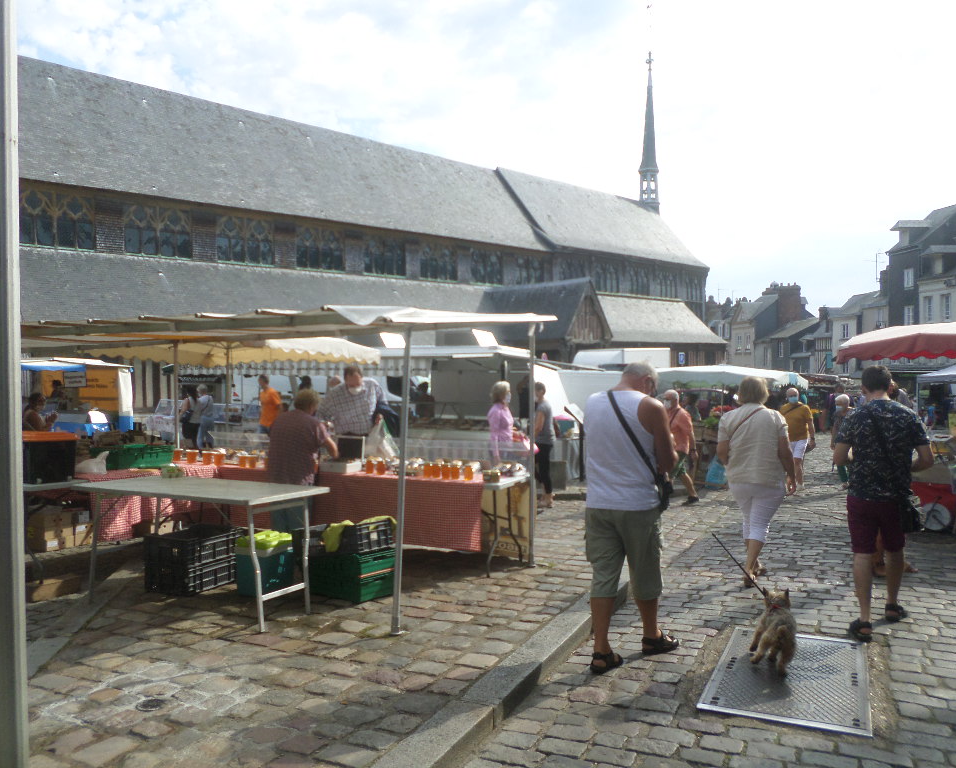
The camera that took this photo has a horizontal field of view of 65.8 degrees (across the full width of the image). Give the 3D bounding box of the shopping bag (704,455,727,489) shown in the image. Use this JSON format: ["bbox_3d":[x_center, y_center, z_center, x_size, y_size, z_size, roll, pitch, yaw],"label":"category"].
[{"bbox_3d":[3.886,1.440,12.100,0.370,0.550,0.250,0,2,15],"label":"shopping bag"}]

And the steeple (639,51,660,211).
[{"bbox_3d":[12.778,-18.780,55.000,1.500,12.000,1.500,-2,2,-44],"label":"steeple"}]

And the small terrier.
[{"bbox_3d":[1.688,1.396,4.234,0.230,0.390,0.500,-1,-1,17],"label":"small terrier"}]

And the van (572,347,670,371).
[{"bbox_3d":[4.957,0.218,27.299,5.500,3.000,2.050,-2,2,-44],"label":"van"}]

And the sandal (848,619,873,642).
[{"bbox_3d":[2.435,1.552,4.711,0.105,0.095,0.275,-1,-1,14],"label":"sandal"}]

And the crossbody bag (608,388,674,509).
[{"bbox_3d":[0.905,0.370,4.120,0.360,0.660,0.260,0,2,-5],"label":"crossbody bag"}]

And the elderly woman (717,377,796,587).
[{"bbox_3d":[2.313,0.801,6.138,0.620,1.680,0.500,-1,-1,24],"label":"elderly woman"}]

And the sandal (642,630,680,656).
[{"bbox_3d":[1.120,1.553,4.471,0.275,0.095,0.105,1,-2,-40],"label":"sandal"}]

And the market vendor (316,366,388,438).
[{"bbox_3d":[-1.217,0.701,7.169,0.660,1.740,0.480,-1,-1,6],"label":"market vendor"}]

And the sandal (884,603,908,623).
[{"bbox_3d":[2.885,1.560,5.081,0.275,0.095,0.105,1,-2,-44],"label":"sandal"}]

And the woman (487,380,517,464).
[{"bbox_3d":[0.258,0.783,8.418,0.380,1.630,0.460,0,-1,-6],"label":"woman"}]

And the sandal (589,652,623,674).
[{"bbox_3d":[0.715,1.541,4.100,0.105,0.100,0.270,-1,-2,33],"label":"sandal"}]

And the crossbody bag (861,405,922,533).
[{"bbox_3d":[2.702,0.551,4.820,0.370,0.820,0.270,0,2,25],"label":"crossbody bag"}]

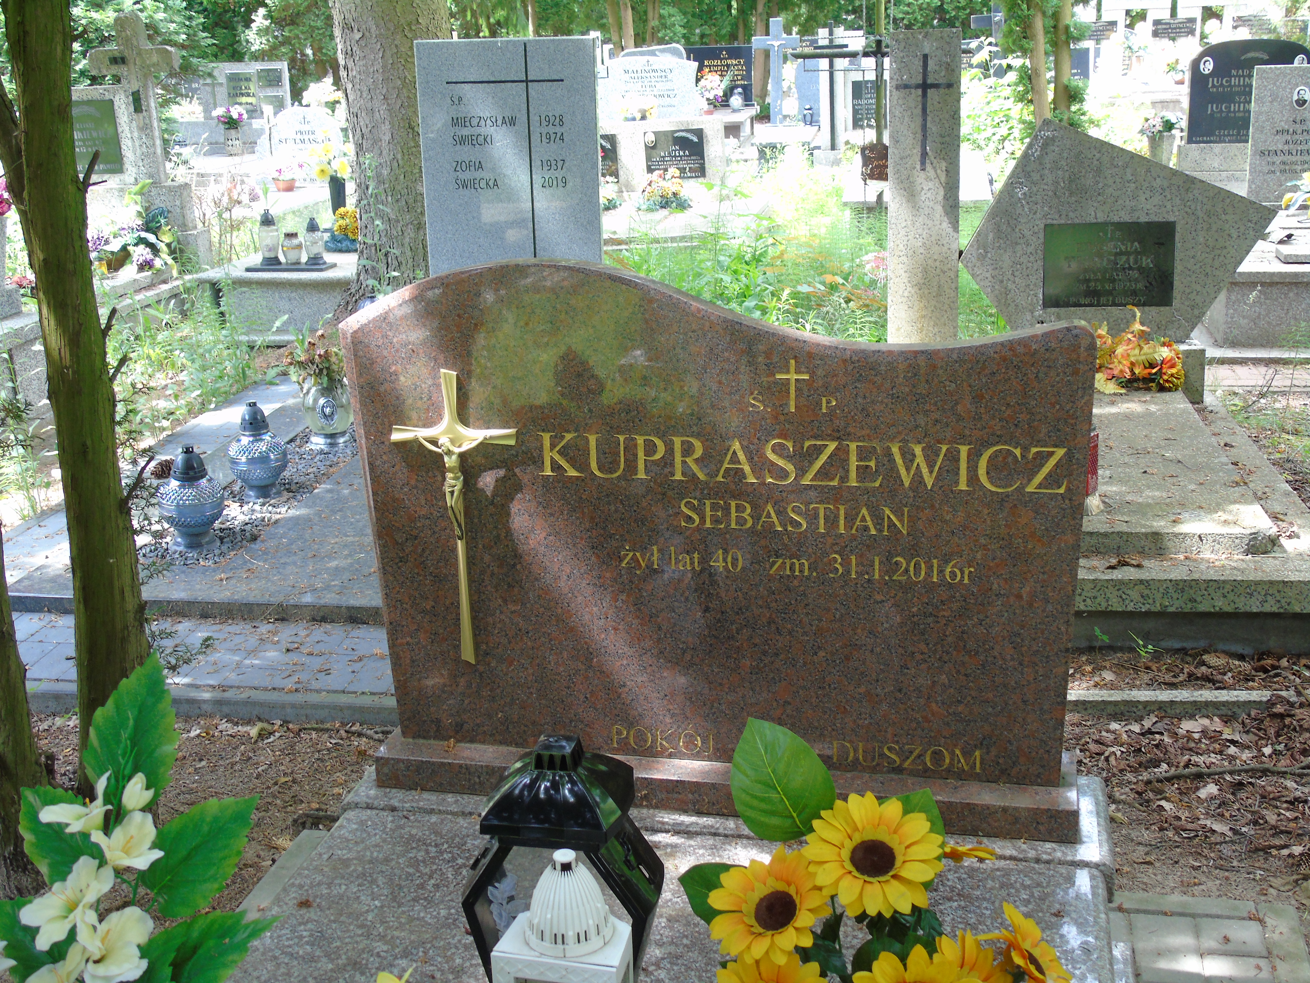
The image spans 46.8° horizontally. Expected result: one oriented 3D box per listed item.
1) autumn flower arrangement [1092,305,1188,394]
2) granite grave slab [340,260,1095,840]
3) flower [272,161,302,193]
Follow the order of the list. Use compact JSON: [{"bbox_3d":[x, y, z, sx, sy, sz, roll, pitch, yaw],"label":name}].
[{"bbox_3d":[1.540,-0.478,4.963,0.380,0.260,0.270,0,17,6],"label":"autumn flower arrangement"},{"bbox_3d":[0.081,0.061,2.100,0.992,0.756,0.175,2,15,12],"label":"granite grave slab"},{"bbox_3d":[-2.479,-2.120,10.185,0.200,0.190,0.190,-6,18,-12],"label":"flower"}]

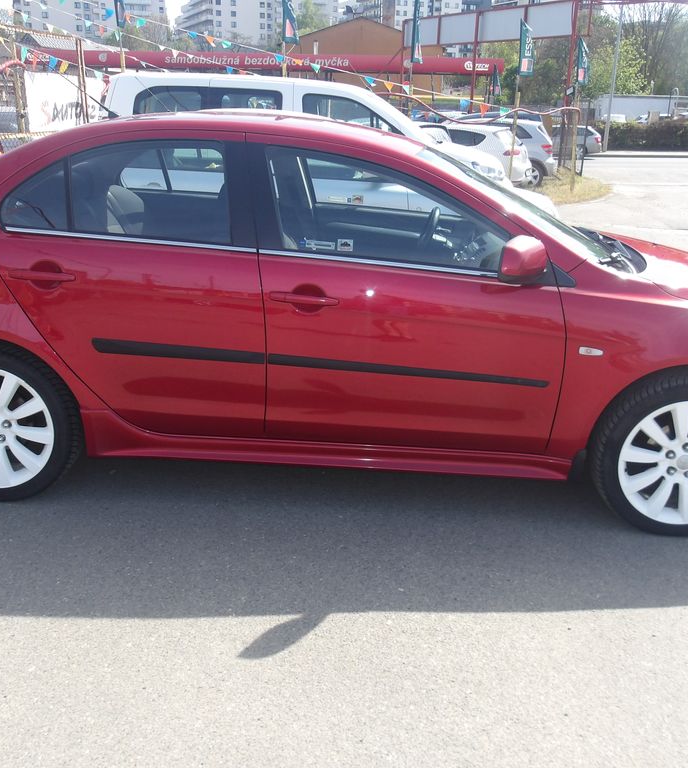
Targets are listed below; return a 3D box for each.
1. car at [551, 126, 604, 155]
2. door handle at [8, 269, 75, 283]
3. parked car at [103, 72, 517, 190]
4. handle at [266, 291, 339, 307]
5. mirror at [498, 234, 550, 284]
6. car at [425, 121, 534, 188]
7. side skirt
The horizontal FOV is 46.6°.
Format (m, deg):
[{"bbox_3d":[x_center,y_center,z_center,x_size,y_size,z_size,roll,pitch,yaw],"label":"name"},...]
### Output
[{"bbox_3d":[9.836,-11.575,37.749,4.500,1.460,1.780,-1,18,-8],"label":"car"},{"bbox_3d":[-1.067,-0.388,2.846,0.236,0.037,0.045,3,18,2],"label":"door handle"},{"bbox_3d":[-0.331,-2.798,10.217,4.900,1.930,1.920,3,18,3],"label":"parked car"},{"bbox_3d":[-0.141,-0.309,2.870,0.250,0.032,0.050,5,17,1],"label":"handle"},{"bbox_3d":[0.617,-0.431,2.733,0.140,0.147,0.200,3,18,2],"label":"mirror"},{"bbox_3d":[2.221,-5.405,18.963,4.300,1.470,1.770,12,21,28],"label":"car"},{"bbox_3d":[-0.063,0.211,3.045,1.848,0.187,0.130,3,18,2],"label":"side skirt"}]

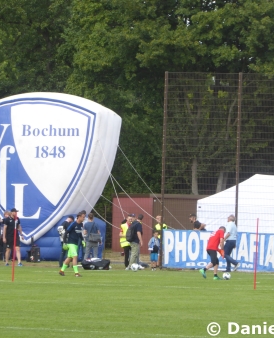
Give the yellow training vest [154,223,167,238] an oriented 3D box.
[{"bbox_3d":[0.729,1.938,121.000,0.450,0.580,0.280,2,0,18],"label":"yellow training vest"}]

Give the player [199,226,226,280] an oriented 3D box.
[{"bbox_3d":[2.167,2.425,112.000,0.780,1.540,0.500,1,0,-13],"label":"player"}]

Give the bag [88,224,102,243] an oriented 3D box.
[{"bbox_3d":[-1.269,1.941,119.300,0.420,0.580,0.200,1,0,-9],"label":"bag"}]

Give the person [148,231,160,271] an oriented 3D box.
[{"bbox_3d":[0.533,2.481,118.800,0.400,1.200,0.300,1,0,-6],"label":"person"}]

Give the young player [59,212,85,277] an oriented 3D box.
[{"bbox_3d":[-1.877,2.163,111.800,0.600,1.830,0.550,2,1,38],"label":"young player"}]

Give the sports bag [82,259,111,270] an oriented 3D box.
[{"bbox_3d":[-1.241,2.882,117.500,0.870,0.340,0.400,1,0,0],"label":"sports bag"}]

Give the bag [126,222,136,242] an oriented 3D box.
[{"bbox_3d":[-0.167,1.928,118.500,0.220,0.560,0.330,1,1,-44],"label":"bag"}]

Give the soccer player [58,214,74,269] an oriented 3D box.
[{"bbox_3d":[-2.122,2.207,118.800,0.450,1.630,0.500,1,1,-28],"label":"soccer player"}]

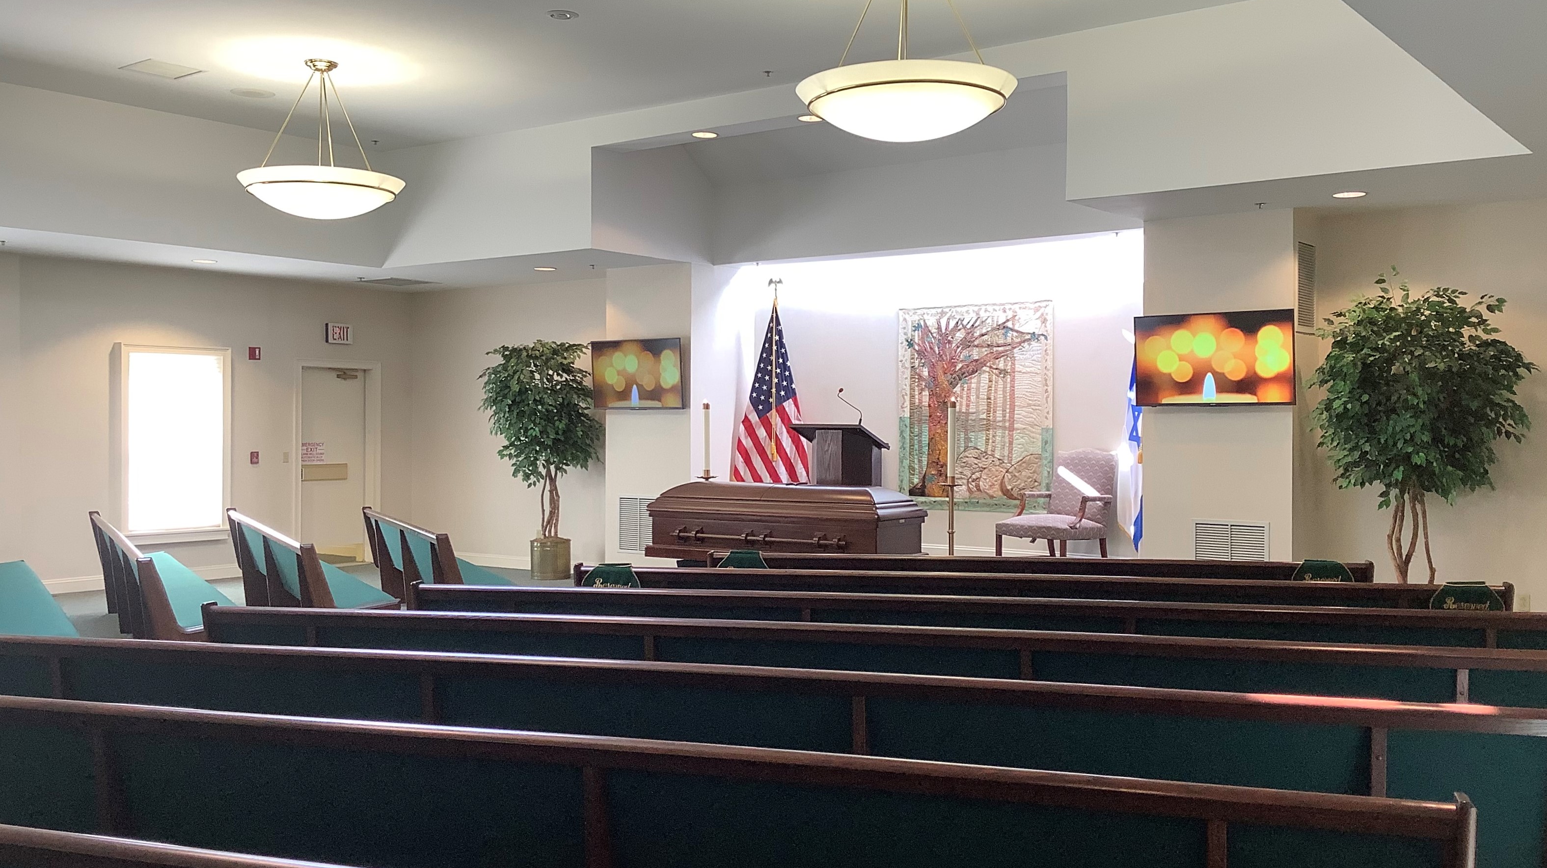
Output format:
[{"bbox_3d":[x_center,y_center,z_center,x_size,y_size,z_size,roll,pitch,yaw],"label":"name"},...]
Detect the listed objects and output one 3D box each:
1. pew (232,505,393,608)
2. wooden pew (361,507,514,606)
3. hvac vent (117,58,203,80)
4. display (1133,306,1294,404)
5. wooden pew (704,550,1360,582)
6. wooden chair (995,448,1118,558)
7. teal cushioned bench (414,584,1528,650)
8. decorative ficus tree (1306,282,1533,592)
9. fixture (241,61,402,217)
[{"bbox_3d":[-3.330,1.045,9.740,0.620,0.840,4.000,0,0,-27],"label":"pew"},{"bbox_3d":[-2.705,1.070,10.958,0.620,0.850,3.187,0,1,-26],"label":"wooden pew"},{"bbox_3d":[-4.700,-2.804,10.660,0.450,0.030,0.450,0,0,35],"label":"hvac vent"},{"bbox_3d":[3.370,-0.572,10.625,1.235,0.710,0.070,1,6,37],"label":"display"},{"bbox_3d":[1.534,1.111,8.380,3.861,0.850,0.620,0,0,7],"label":"wooden pew"},{"bbox_3d":[2.389,0.670,11.848,0.730,1.060,0.690,0,1,-42],"label":"wooden chair"},{"bbox_3d":[0.807,1.060,5.735,4.650,0.840,0.620,0,0,12],"label":"teal cushioned bench"},{"bbox_3d":[4.390,0.206,9.400,1.420,2.580,1.380,0,0,35],"label":"decorative ficus tree"},{"bbox_3d":[-3.405,-2.216,10.470,1.210,1.166,1.210,0,0,0],"label":"fixture"}]

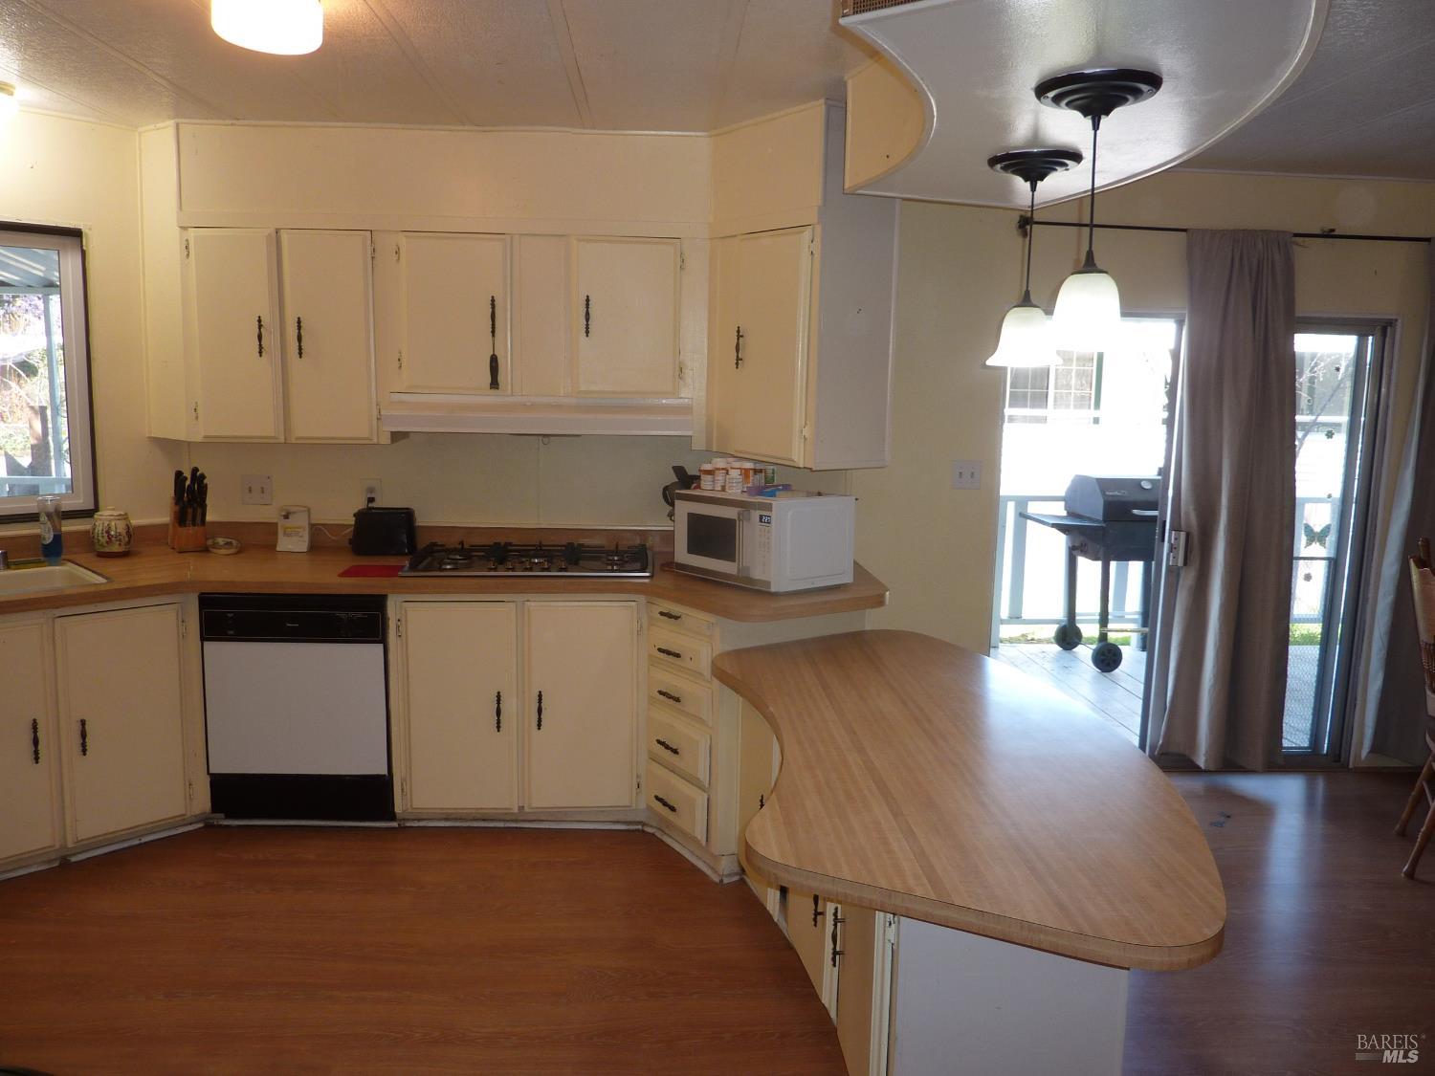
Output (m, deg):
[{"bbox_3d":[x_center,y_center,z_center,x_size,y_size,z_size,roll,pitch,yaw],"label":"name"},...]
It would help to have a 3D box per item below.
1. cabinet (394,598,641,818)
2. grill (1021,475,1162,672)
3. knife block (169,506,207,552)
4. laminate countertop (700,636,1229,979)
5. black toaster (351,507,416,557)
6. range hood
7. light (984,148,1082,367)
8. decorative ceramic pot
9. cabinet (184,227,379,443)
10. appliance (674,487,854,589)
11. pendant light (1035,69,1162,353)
[{"bbox_3d":[-0.711,0.563,3.959,0.868,0.816,0.600,1,9,-2],"label":"cabinet"},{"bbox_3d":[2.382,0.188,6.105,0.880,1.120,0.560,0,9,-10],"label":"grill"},{"bbox_3d":[-2.093,-0.043,4.092,0.115,0.180,0.130,-4,10,-31],"label":"knife block"},{"bbox_3d":[0.502,0.502,2.634,0.970,0.042,2.050,1,9,-2],"label":"laminate countertop"},{"bbox_3d":[-1.313,-0.032,4.117,0.250,0.185,0.165,1,9,-2],"label":"black toaster"},{"bbox_3d":[-0.652,-0.471,3.922,1.112,0.142,0.420,1,9,-2],"label":"range hood"},{"bbox_3d":[0.833,-0.726,2.755,0.240,0.535,0.240,1,9,-2],"label":"light"},{"bbox_3d":[-2.340,-0.033,3.995,0.160,0.185,0.160,1,9,-2],"label":"decorative ceramic pot"},{"bbox_3d":[-1.575,-0.751,3.901,0.689,0.765,0.320,1,9,-2],"label":"cabinet"},{"bbox_3d":[0.154,-0.011,3.703,0.395,0.302,0.500,-7,12,-42],"label":"appliance"},{"bbox_3d":[0.760,-0.632,2.103,0.240,0.530,0.240,1,9,-2],"label":"pendant light"}]

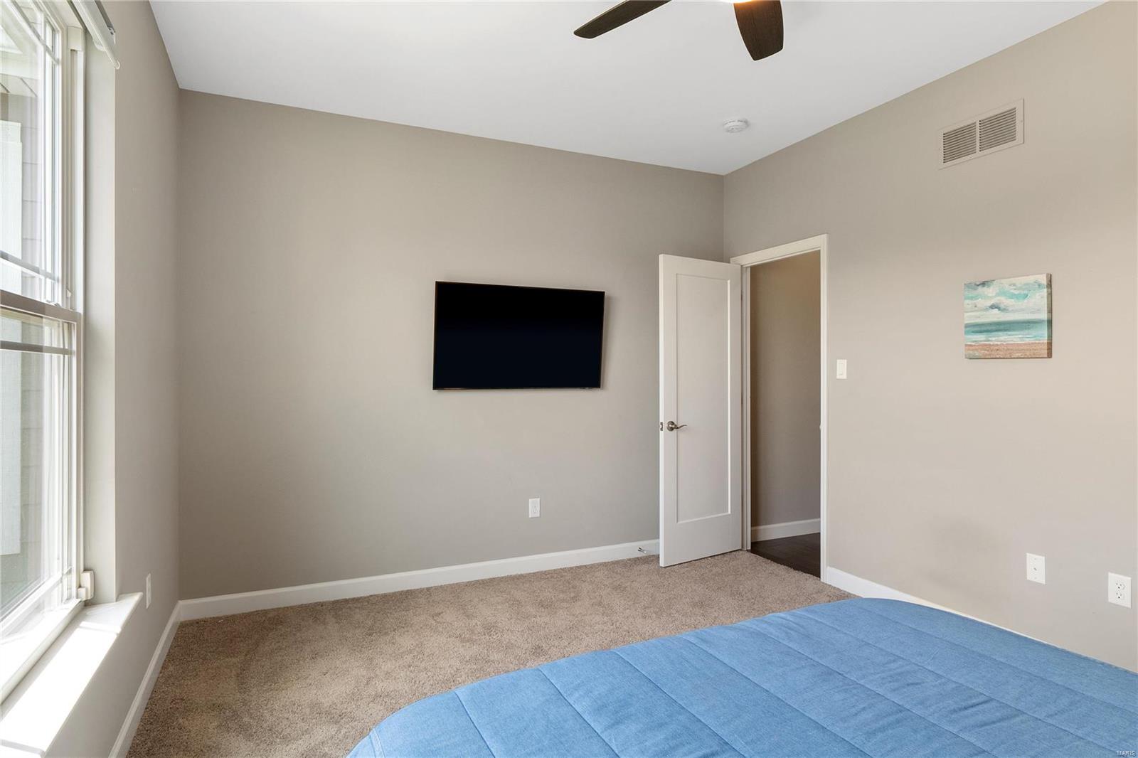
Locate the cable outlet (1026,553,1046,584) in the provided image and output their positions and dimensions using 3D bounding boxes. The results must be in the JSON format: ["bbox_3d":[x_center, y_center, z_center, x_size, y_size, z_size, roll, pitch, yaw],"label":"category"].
[{"bbox_3d":[2.046,0.831,2.774,0.008,0.117,0.073,0,0,-25],"label":"cable outlet"}]

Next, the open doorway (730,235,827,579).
[{"bbox_3d":[1.427,0.179,4.256,0.140,2.125,0.880,0,0,-25],"label":"open doorway"}]

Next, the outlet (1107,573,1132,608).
[{"bbox_3d":[2.173,0.834,2.498,0.008,0.117,0.073,0,0,-25],"label":"outlet"}]

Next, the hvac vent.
[{"bbox_3d":[1.934,-1.151,2.994,0.015,0.197,0.398,0,0,-25],"label":"hvac vent"}]

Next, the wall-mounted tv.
[{"bbox_3d":[-0.297,-0.257,3.967,1.117,0.639,0.060,0,6,-25],"label":"wall-mounted tv"}]

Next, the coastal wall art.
[{"bbox_3d":[1.983,-0.274,2.869,0.036,0.357,0.356,0,0,-25],"label":"coastal wall art"}]

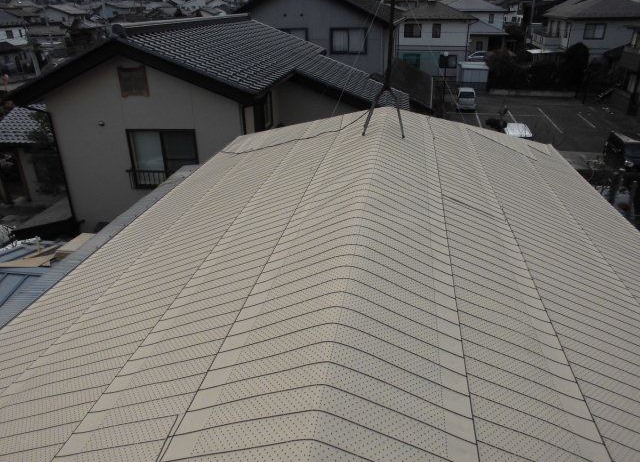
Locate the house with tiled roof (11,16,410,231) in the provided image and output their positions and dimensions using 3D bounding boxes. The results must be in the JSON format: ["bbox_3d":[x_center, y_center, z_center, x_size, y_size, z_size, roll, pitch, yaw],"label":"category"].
[{"bbox_3d":[-1.984,-2.651,15.357,9.400,7.650,8.800,4,26,9],"label":"house with tiled roof"}]

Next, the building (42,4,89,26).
[{"bbox_3d":[-59.956,-49.149,113.516,8.500,7.600,6.600,4,26,9],"label":"building"}]

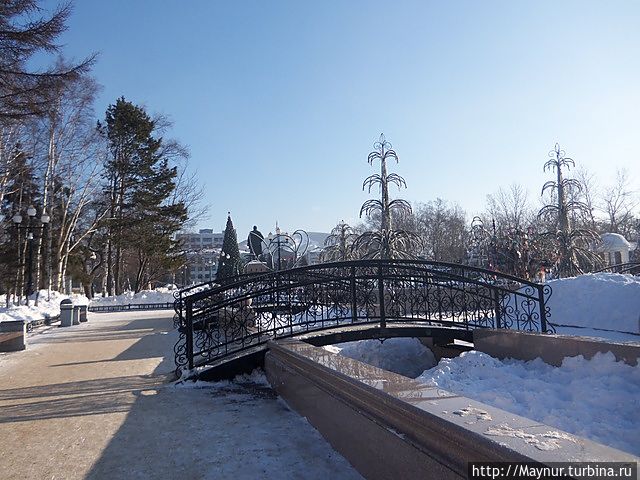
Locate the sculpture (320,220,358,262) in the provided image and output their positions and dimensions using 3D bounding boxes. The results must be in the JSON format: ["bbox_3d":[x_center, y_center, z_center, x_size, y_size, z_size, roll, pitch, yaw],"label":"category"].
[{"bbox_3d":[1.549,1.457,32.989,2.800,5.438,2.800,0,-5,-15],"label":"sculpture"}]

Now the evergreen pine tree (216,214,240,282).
[{"bbox_3d":[-19.202,2.605,110.206,6.200,17.059,6.200,0,-5,-15],"label":"evergreen pine tree"}]

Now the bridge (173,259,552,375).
[{"bbox_3d":[0.937,1.360,9.986,7.182,1.854,1.619,0,-5,-15],"label":"bridge"}]

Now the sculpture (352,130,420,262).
[{"bbox_3d":[2.943,-0.742,23.134,3.000,8.112,3.000,0,-5,-15],"label":"sculpture"}]

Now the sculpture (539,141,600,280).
[{"bbox_3d":[12.023,-0.815,25.629,3.100,8.182,3.100,0,-5,-15],"label":"sculpture"}]

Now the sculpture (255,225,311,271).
[{"bbox_3d":[-1.711,1.456,22.962,2.500,3.955,2.000,0,-5,-15],"label":"sculpture"}]

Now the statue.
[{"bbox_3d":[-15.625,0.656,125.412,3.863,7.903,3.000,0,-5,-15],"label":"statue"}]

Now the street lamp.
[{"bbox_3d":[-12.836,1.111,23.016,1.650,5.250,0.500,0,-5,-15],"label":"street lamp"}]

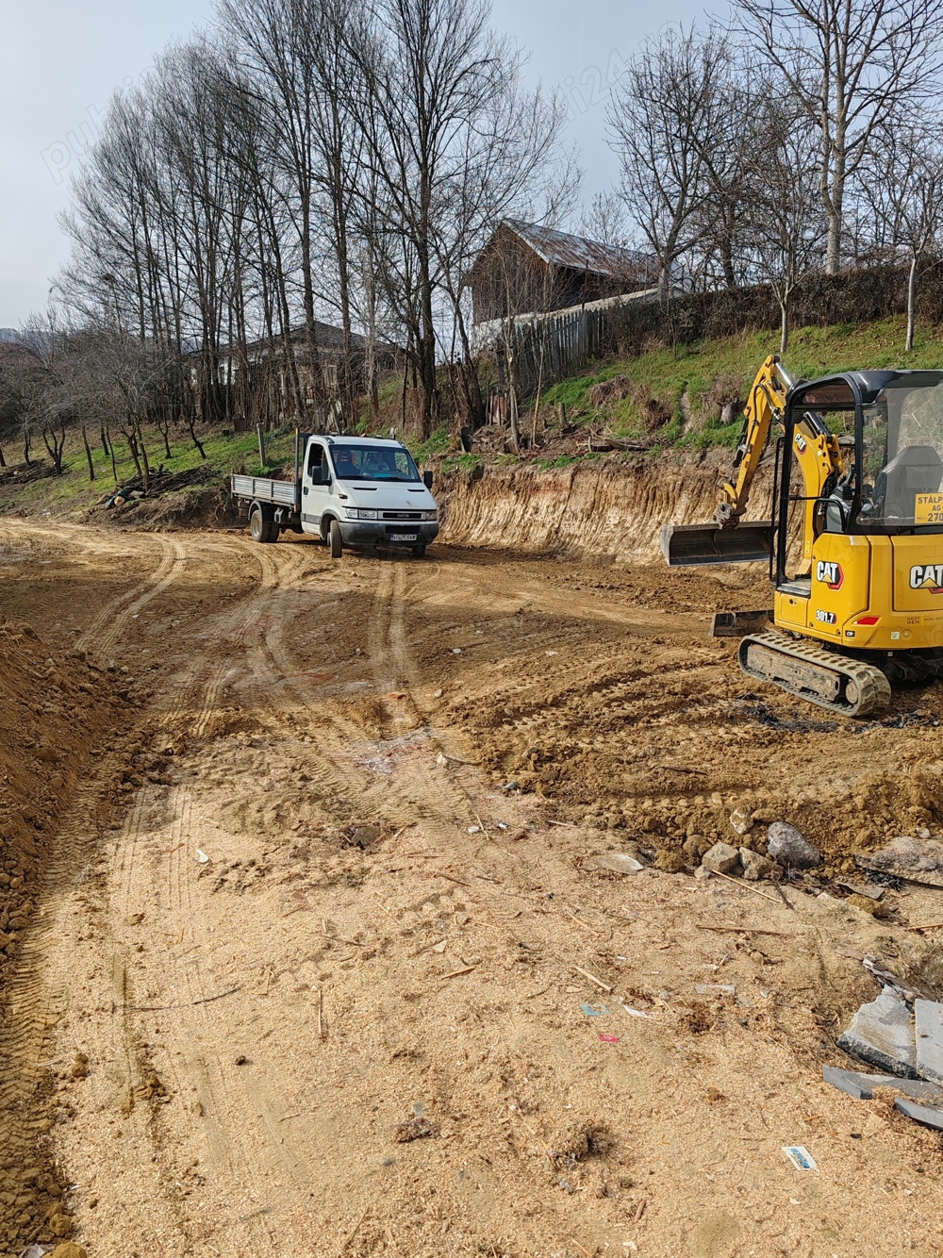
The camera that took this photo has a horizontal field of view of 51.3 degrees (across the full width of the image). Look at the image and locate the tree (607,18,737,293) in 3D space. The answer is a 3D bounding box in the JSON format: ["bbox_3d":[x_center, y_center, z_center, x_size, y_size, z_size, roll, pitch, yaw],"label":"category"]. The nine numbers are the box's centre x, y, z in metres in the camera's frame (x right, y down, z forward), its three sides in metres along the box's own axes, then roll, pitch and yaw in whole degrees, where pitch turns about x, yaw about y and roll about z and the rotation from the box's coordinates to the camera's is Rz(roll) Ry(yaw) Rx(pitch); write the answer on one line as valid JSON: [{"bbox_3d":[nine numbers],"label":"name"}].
[{"bbox_3d":[6.410,-14.424,31.258,4.000,9.000,3.900,3,10,11],"label":"tree"}]

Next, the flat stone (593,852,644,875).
[{"bbox_3d":[0.600,0.949,3.970,0.140,0.040,0.180,-5,11,-33],"label":"flat stone"}]

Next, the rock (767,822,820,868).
[{"bbox_3d":[1.331,0.897,4.060,0.210,0.140,0.170,4,10,18],"label":"rock"}]

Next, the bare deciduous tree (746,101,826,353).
[{"bbox_3d":[7.773,-9.819,24.013,1.950,5.900,1.950,4,10,18],"label":"bare deciduous tree"}]

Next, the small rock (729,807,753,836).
[{"bbox_3d":[1.174,0.836,4.270,0.095,0.105,0.085,3,10,15],"label":"small rock"}]

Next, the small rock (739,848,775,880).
[{"bbox_3d":[1.143,0.943,3.930,0.140,0.110,0.110,3,10,16],"label":"small rock"}]

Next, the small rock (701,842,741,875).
[{"bbox_3d":[1.015,0.933,3.990,0.148,0.100,0.125,3,10,14],"label":"small rock"}]

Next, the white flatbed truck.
[{"bbox_3d":[-2.680,-2.696,19.148,2.120,2.260,5.680,-4,11,-32],"label":"white flatbed truck"}]

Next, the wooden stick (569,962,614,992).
[{"bbox_3d":[0.380,1.101,3.112,0.014,0.011,0.178,-6,12,-36],"label":"wooden stick"}]

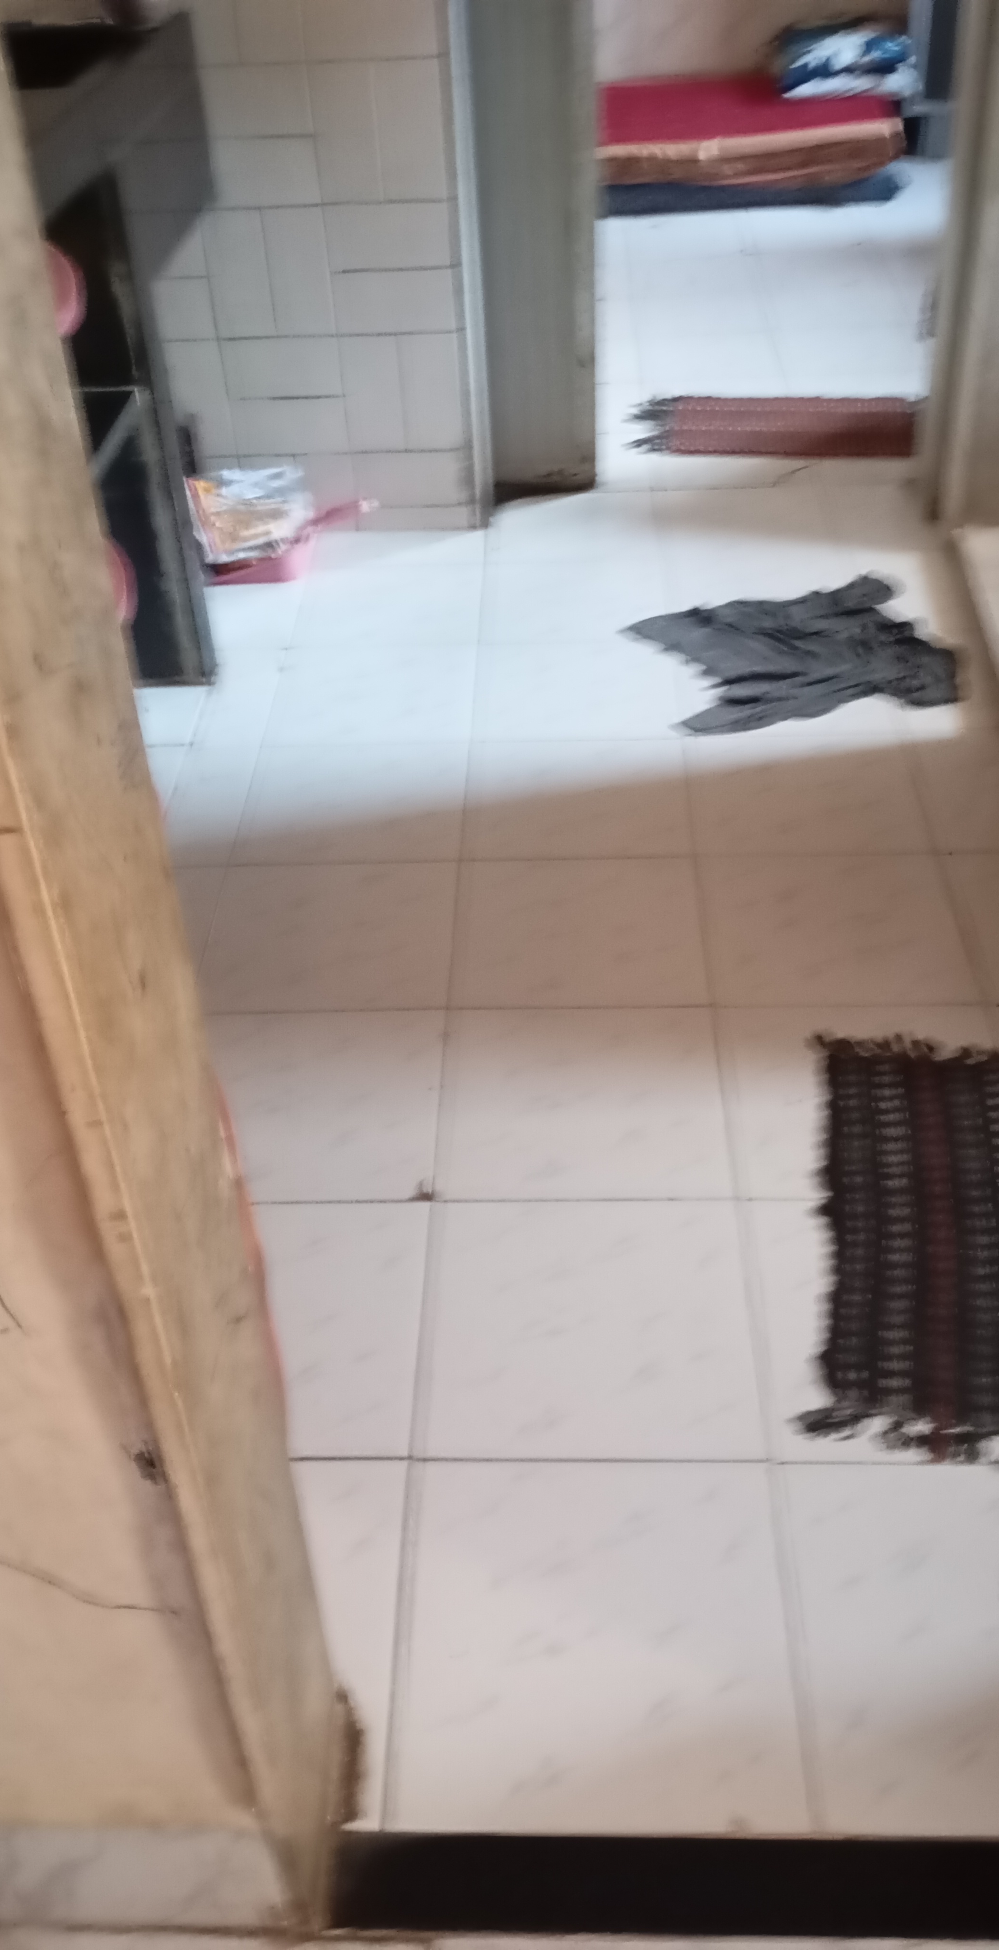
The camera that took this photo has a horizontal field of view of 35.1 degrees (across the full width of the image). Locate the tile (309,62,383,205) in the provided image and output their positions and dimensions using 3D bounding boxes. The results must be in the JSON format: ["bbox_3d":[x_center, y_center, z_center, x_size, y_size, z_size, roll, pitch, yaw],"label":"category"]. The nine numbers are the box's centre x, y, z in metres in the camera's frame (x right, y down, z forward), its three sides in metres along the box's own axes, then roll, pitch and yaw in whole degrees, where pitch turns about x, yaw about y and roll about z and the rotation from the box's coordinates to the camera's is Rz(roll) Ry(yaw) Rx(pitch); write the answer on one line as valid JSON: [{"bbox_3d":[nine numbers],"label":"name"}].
[{"bbox_3d":[-0.240,-1.316,2.470,0.100,0.200,0.010,-1,39,2],"label":"tile"}]

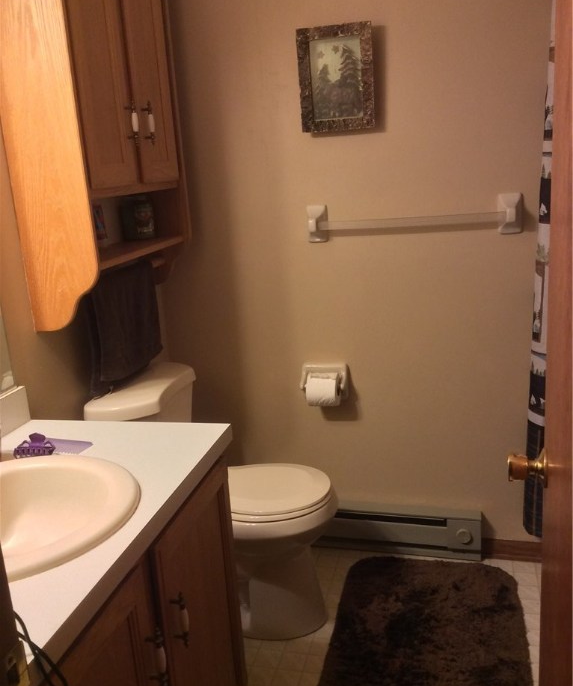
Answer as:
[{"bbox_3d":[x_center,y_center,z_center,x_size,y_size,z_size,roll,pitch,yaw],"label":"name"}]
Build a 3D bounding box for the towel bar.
[{"bbox_3d":[0.392,-0.393,2.266,0.684,0.120,0.075,1,15,16],"label":"towel bar"}]

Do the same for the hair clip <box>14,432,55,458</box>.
[{"bbox_3d":[-0.577,0.227,1.621,0.085,0.042,0.042,-7,15,-13],"label":"hair clip"}]

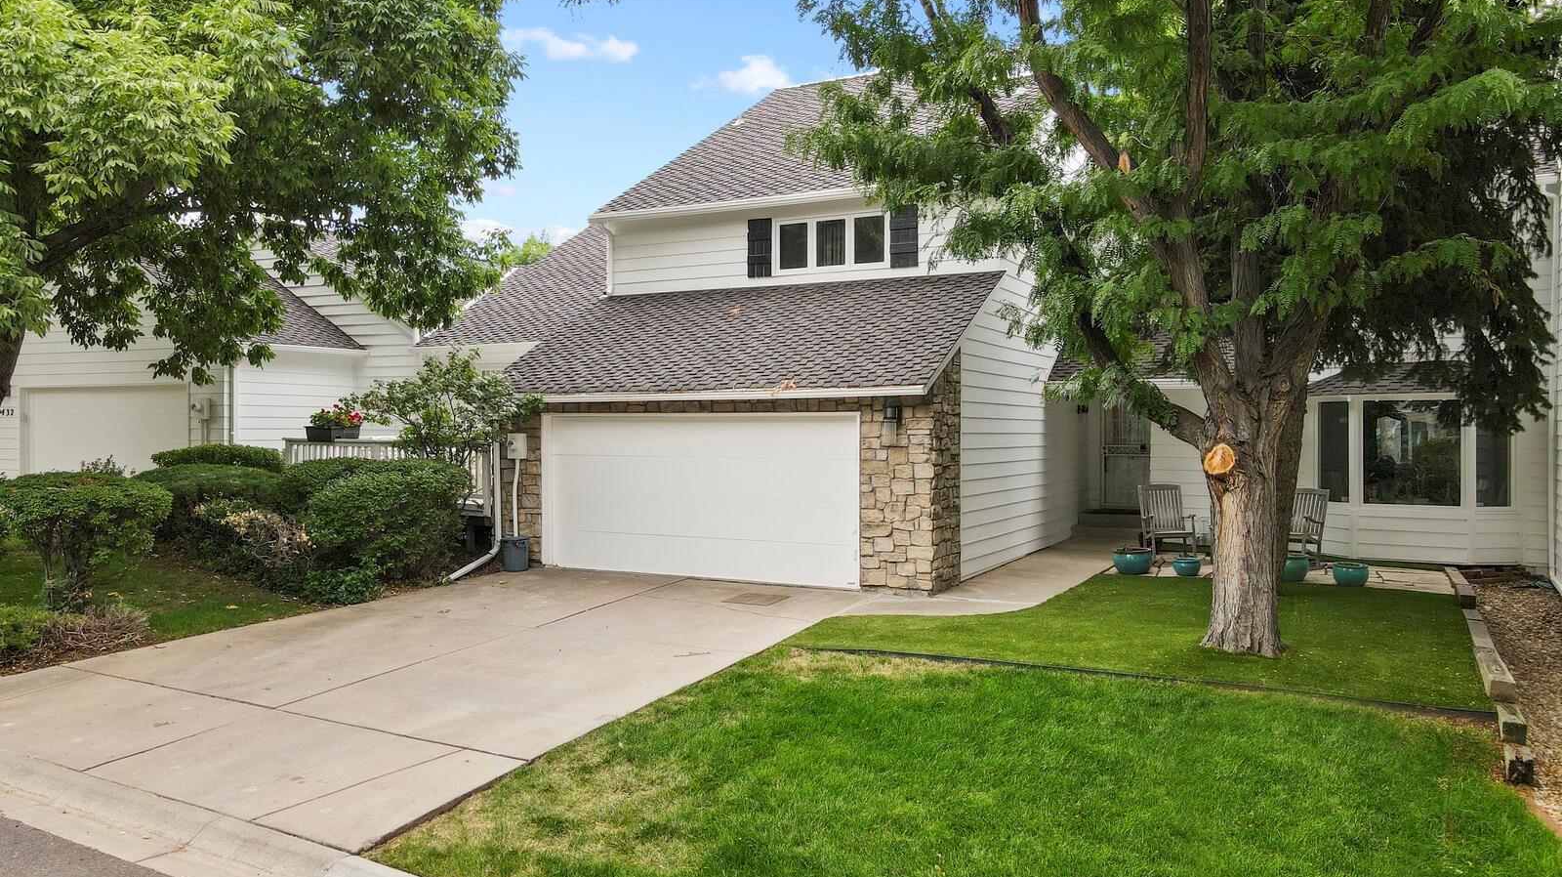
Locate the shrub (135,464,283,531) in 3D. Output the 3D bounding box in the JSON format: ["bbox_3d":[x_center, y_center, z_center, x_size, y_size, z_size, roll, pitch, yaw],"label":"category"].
[{"bbox_3d":[-8.380,1.010,15.900,1.850,1.220,1.650,0,0,29],"label":"shrub"}]

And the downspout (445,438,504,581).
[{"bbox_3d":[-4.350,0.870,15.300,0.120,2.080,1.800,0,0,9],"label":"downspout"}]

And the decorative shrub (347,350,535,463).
[{"bbox_3d":[-4.960,0.190,15.800,2.450,2.900,2.000,0,0,29],"label":"decorative shrub"}]

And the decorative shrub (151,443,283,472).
[{"bbox_3d":[-9.100,0.750,17.500,1.750,1.280,1.550,0,0,29],"label":"decorative shrub"}]

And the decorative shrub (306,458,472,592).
[{"bbox_3d":[-5.400,1.110,14.900,1.900,1.680,1.750,0,0,29],"label":"decorative shrub"}]

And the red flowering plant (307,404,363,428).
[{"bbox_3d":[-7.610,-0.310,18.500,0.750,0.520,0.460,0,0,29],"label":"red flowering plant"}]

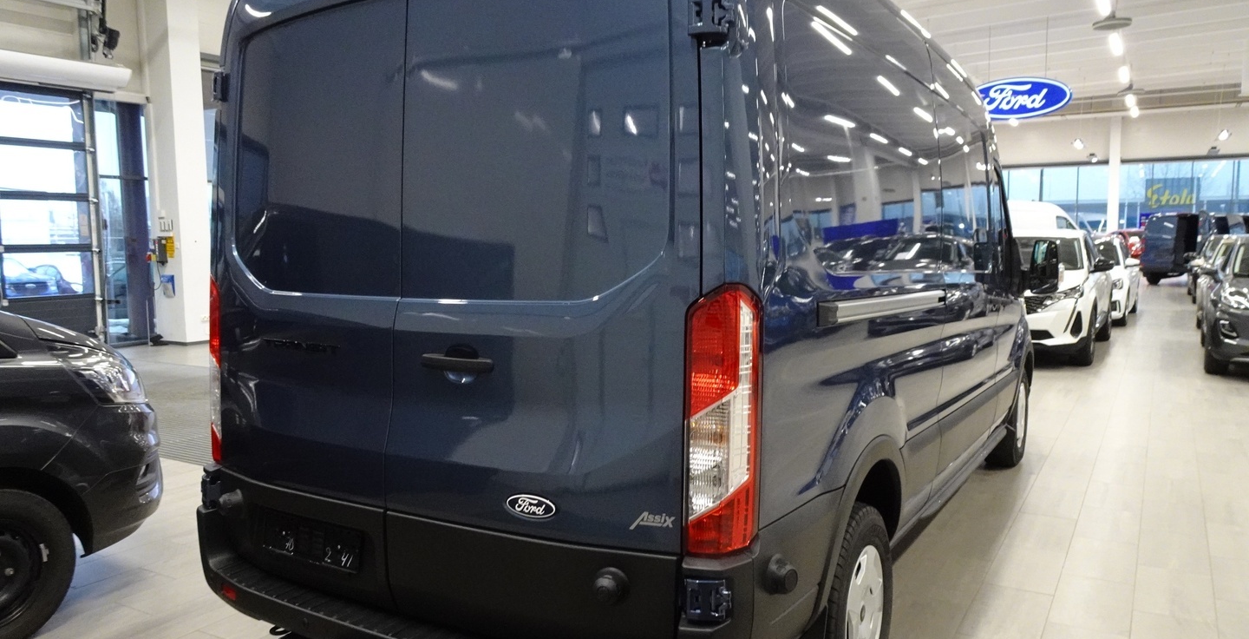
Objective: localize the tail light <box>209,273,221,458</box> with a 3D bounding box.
[{"bbox_3d":[-1.367,0.154,2.944,0.140,0.610,0.140,2,6,32],"label":"tail light"}]

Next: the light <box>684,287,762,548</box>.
[{"bbox_3d":[0.222,0.221,1.962,0.140,0.610,0.140,2,6,32],"label":"light"}]

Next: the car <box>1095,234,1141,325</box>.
[{"bbox_3d":[8.420,-0.802,16.084,1.820,1.560,4.350,2,6,33],"label":"car"}]

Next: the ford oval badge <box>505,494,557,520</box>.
[{"bbox_3d":[-0.234,0.460,2.117,0.145,0.060,0.014,2,2,25],"label":"ford oval badge"}]

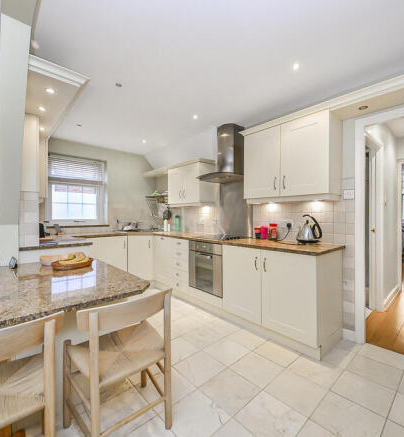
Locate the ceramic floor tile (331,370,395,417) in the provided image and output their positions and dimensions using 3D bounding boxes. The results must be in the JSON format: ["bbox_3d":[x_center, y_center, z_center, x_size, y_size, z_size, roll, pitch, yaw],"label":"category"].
[{"bbox_3d":[1.101,1.183,1.487,0.310,0.010,0.303,-1,1,-43],"label":"ceramic floor tile"}]

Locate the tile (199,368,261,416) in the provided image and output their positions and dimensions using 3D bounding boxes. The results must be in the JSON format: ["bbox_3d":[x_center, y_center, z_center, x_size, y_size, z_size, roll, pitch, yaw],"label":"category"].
[{"bbox_3d":[0.190,1.167,1.488,0.314,0.010,0.303,0,0,-42],"label":"tile"}]

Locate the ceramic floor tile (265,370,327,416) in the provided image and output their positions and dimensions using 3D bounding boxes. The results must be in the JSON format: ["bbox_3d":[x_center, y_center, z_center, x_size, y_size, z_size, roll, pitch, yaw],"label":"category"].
[{"bbox_3d":[0.650,1.183,1.497,0.310,0.010,0.303,-1,1,-43],"label":"ceramic floor tile"}]

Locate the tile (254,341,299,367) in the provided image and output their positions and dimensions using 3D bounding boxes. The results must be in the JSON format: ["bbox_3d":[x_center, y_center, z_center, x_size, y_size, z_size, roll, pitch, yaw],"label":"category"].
[{"bbox_3d":[0.665,1.178,1.903,0.285,0.010,0.303,-1,1,-43],"label":"tile"}]

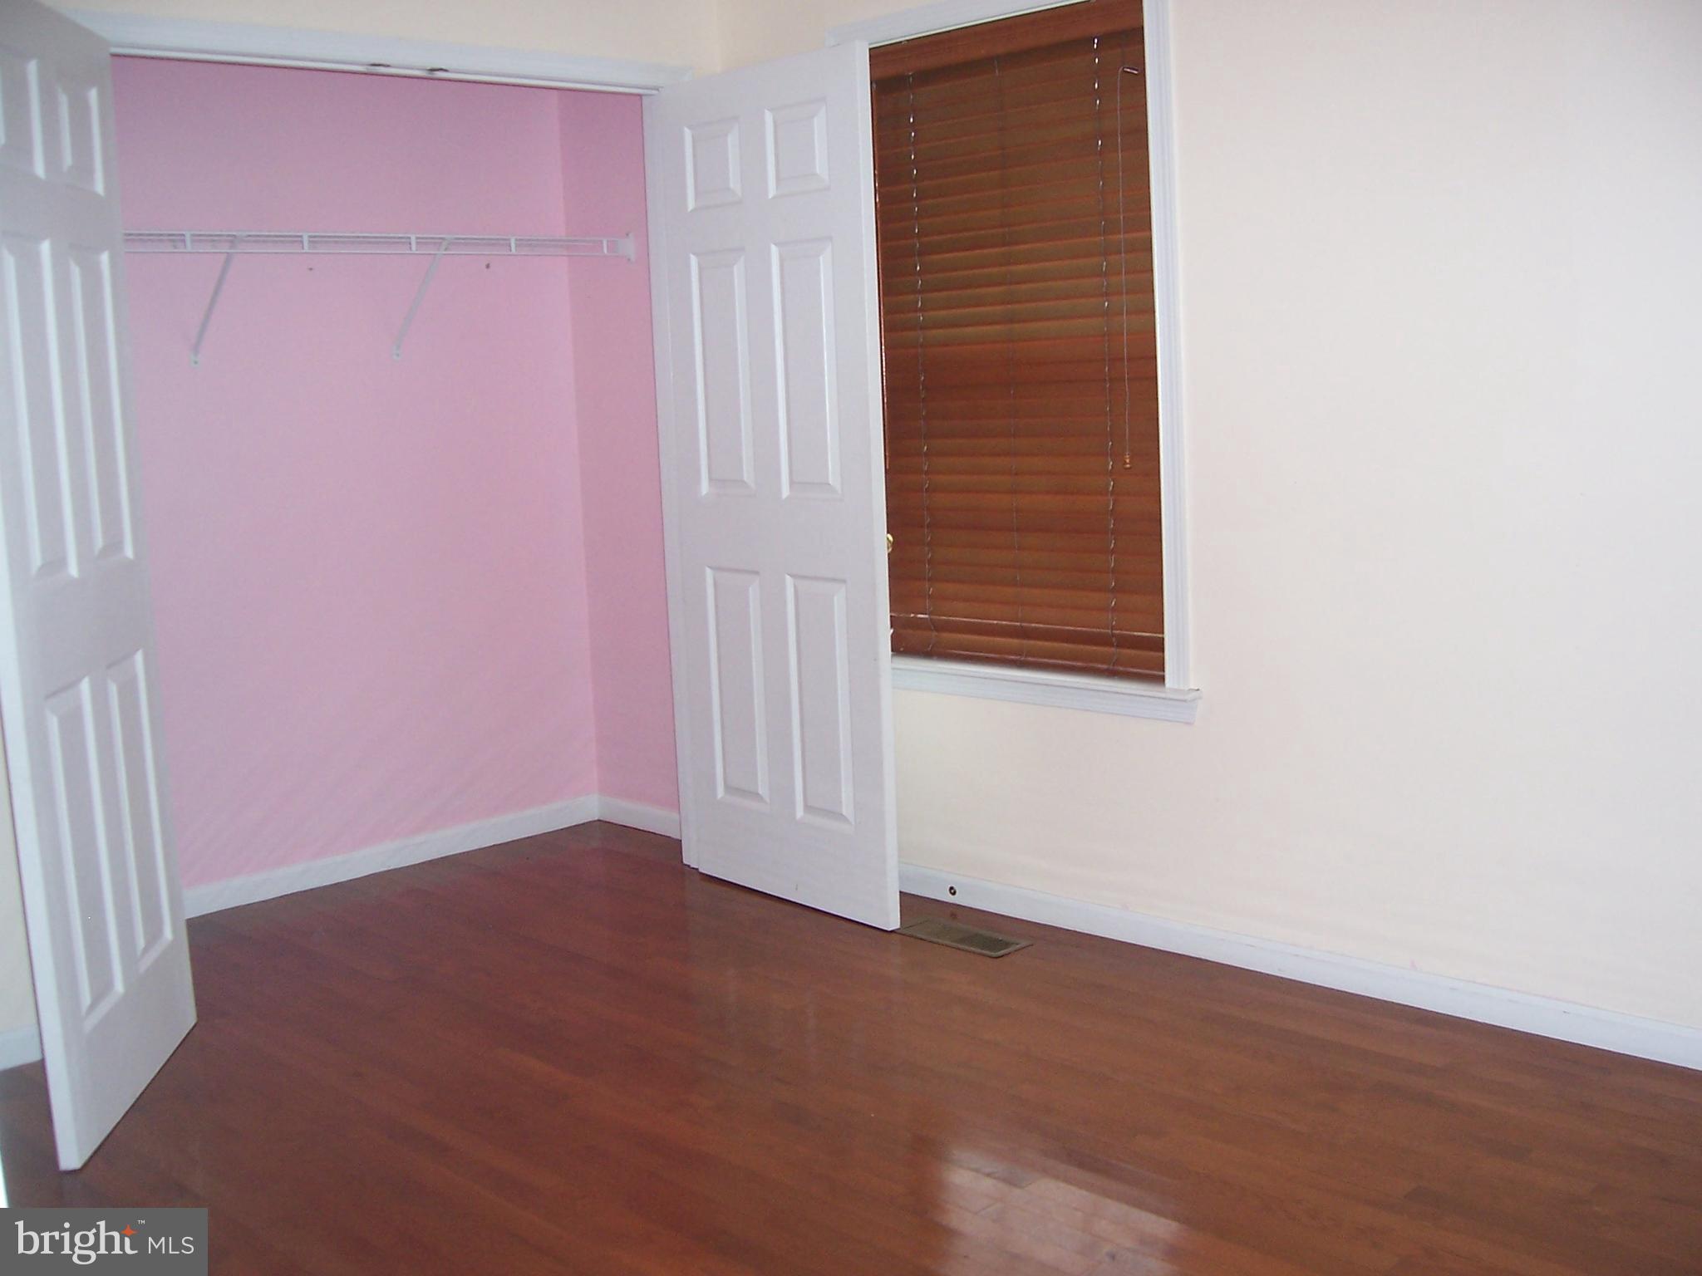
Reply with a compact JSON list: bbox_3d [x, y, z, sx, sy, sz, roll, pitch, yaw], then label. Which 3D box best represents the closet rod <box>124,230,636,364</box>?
[{"bbox_3d":[-1.334,-0.858,4.473,1.720,0.327,0.331,-10,11,-44],"label":"closet rod"}]

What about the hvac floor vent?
[{"bbox_3d":[0.249,0.693,4.111,0.140,0.013,0.345,-10,11,-44],"label":"hvac floor vent"}]

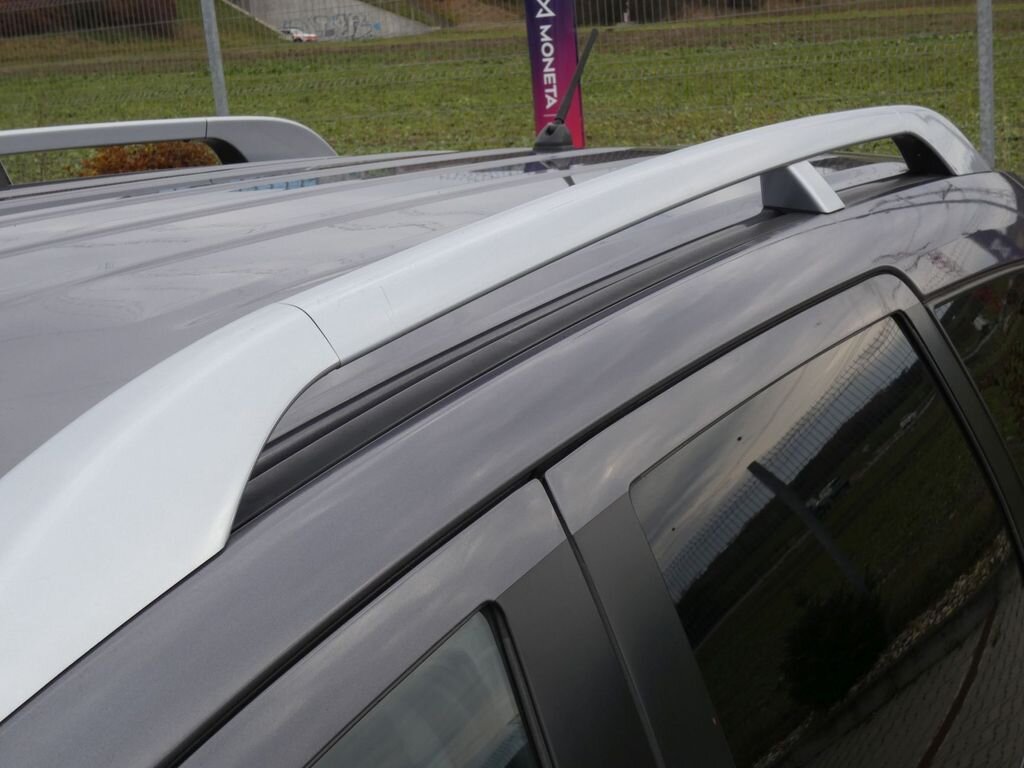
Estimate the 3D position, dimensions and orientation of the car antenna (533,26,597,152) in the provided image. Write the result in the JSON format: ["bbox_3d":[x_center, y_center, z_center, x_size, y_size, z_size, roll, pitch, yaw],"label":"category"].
[{"bbox_3d":[0.083,-0.435,2.193,0.056,0.175,0.199,6,17,33],"label":"car antenna"}]

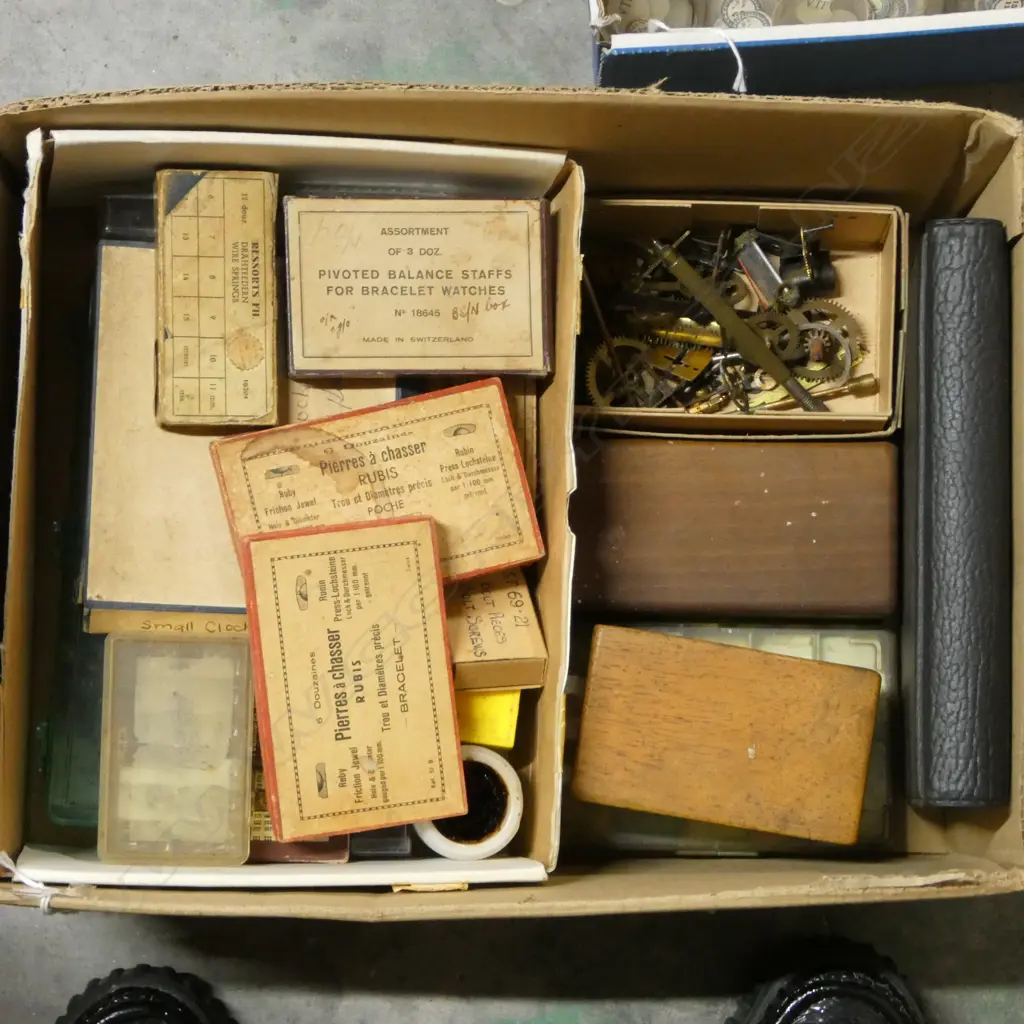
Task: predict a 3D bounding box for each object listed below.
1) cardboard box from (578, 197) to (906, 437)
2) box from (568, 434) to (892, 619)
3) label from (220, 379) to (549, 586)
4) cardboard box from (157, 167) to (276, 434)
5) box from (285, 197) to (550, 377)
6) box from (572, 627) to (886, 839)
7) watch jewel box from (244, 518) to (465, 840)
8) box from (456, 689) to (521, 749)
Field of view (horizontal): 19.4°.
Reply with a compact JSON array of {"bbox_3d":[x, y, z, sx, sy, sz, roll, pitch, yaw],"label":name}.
[{"bbox_3d":[0.096,-0.080,1.305,0.141,0.070,0.099,0,86,2],"label":"cardboard box"},{"bbox_3d":[0.094,0.009,1.307,0.141,0.055,0.075,0,86,2],"label":"box"},{"bbox_3d":[-0.054,-0.004,1.224,0.119,0.018,0.075,-13,86,1],"label":"label"},{"bbox_3d":[-0.121,-0.087,1.240,0.050,0.020,0.105,0,86,2],"label":"cardboard box"},{"bbox_3d":[-0.038,-0.092,1.239,0.108,0.018,0.073,0,86,2],"label":"box"},{"bbox_3d":[0.090,0.095,1.272,0.119,0.045,0.073,9,86,2],"label":"box"},{"bbox_3d":[-0.062,0.066,1.209,0.076,0.018,0.119,-8,86,1],"label":"watch jewel box"},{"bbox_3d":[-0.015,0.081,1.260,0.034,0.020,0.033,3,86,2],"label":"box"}]

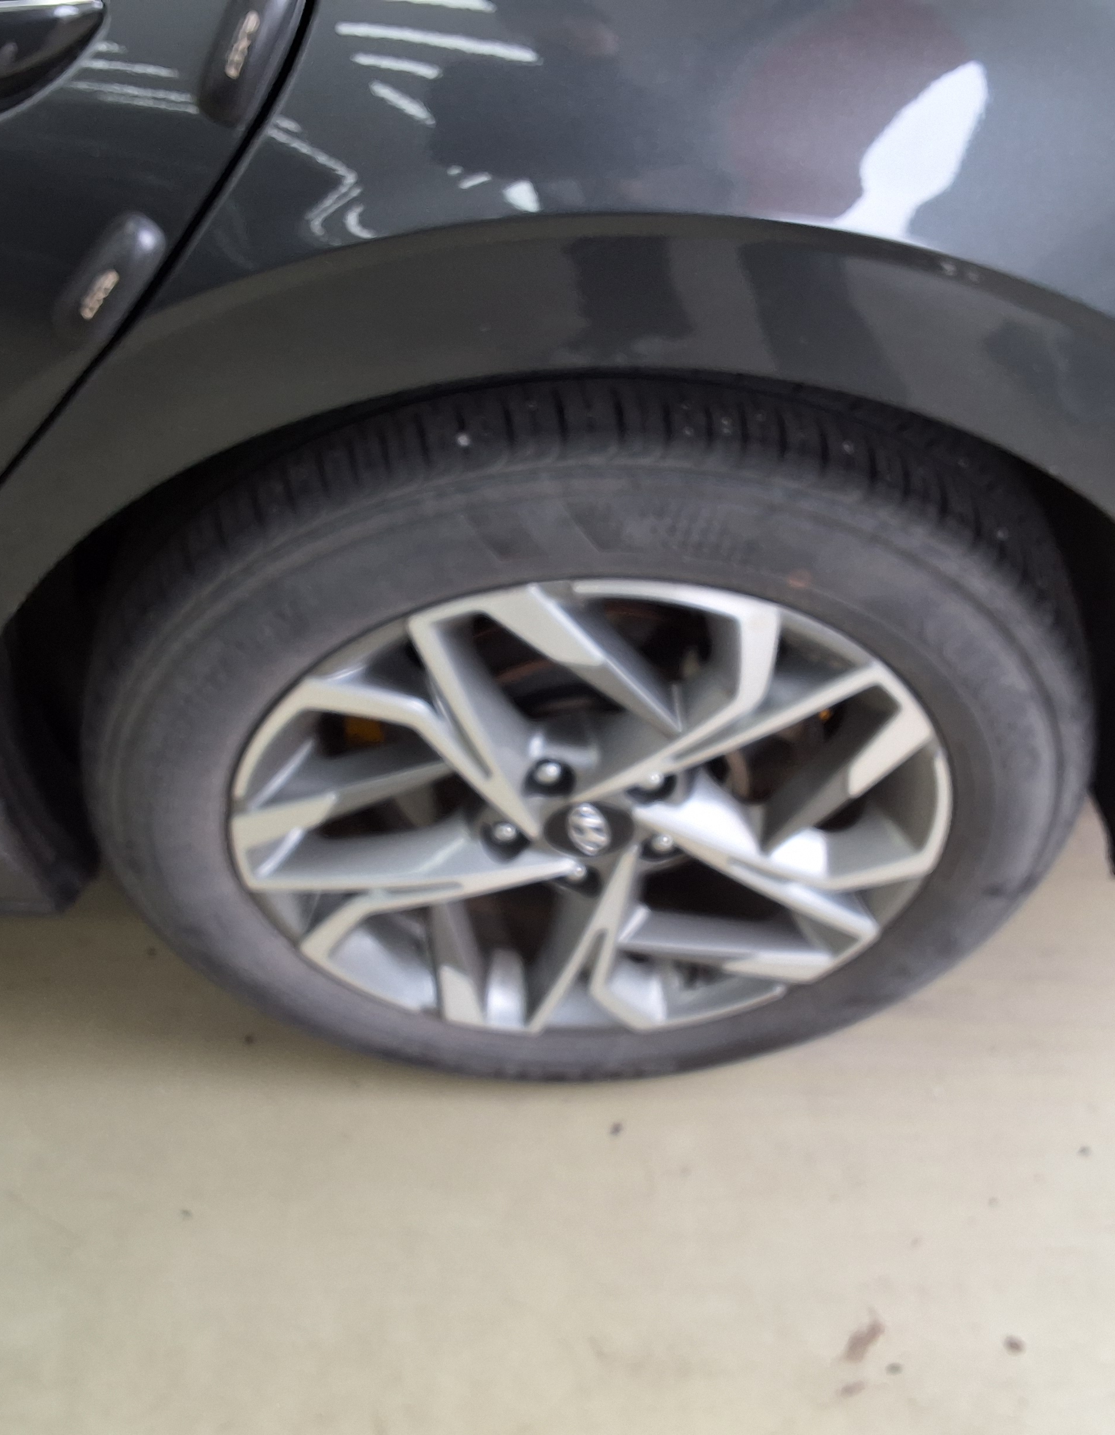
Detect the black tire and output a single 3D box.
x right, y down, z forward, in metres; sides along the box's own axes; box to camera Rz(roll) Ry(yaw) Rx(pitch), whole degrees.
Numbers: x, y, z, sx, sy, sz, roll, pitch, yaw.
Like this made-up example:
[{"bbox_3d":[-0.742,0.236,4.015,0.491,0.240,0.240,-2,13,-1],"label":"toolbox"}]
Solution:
[{"bbox_3d":[0.020,0.014,1.086,0.668,0.662,0.222,1,47,-3],"label":"black tire"}]

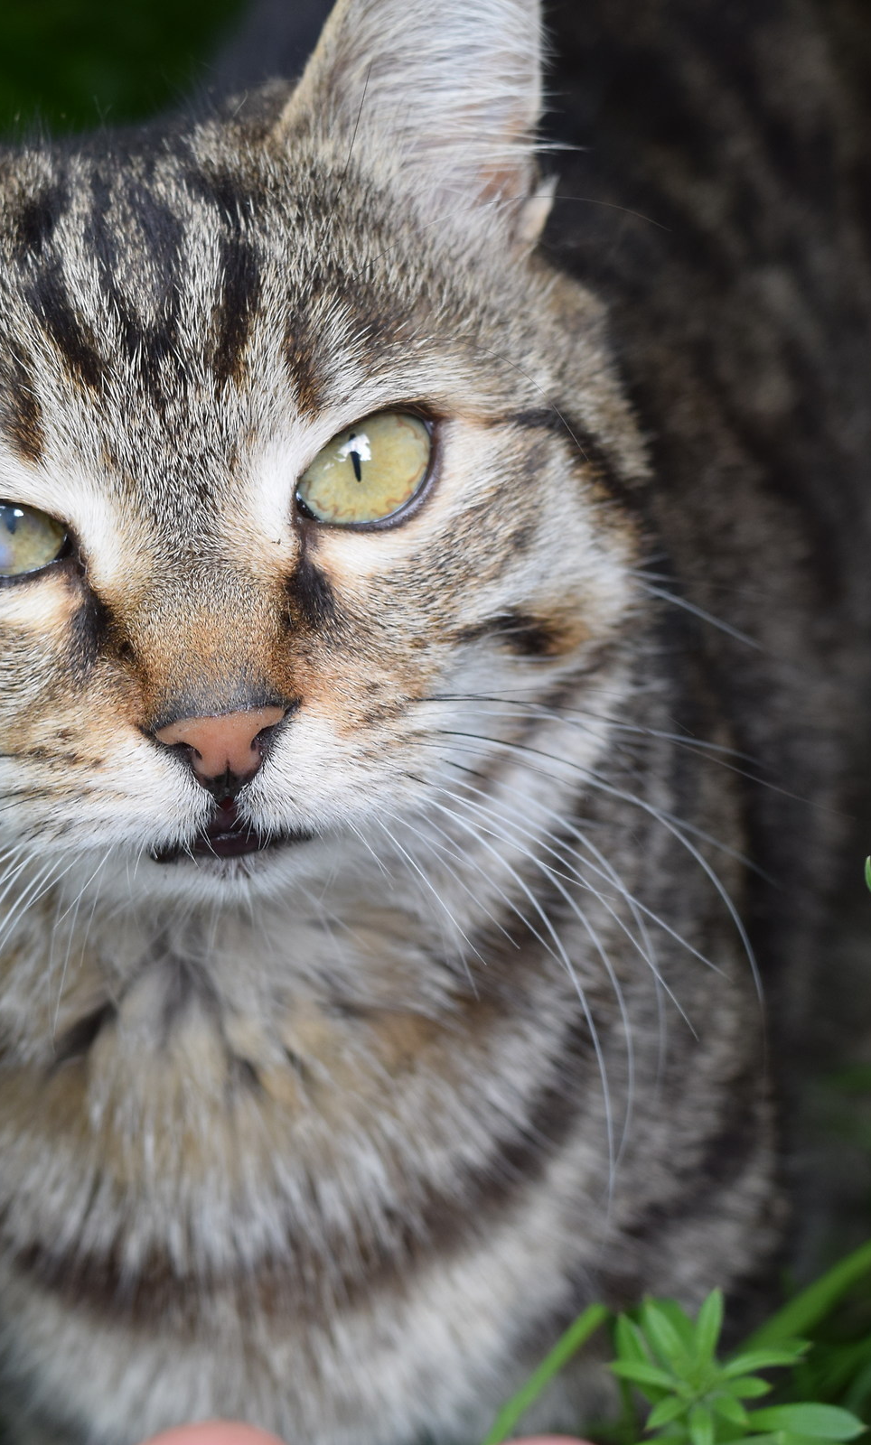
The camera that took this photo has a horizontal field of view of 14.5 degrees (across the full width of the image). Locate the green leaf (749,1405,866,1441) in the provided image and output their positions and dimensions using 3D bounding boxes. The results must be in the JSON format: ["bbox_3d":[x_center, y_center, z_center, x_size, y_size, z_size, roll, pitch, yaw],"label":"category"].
[{"bbox_3d":[0.047,0.090,0.440,0.015,0.003,0.005,9,60,2],"label":"green leaf"}]

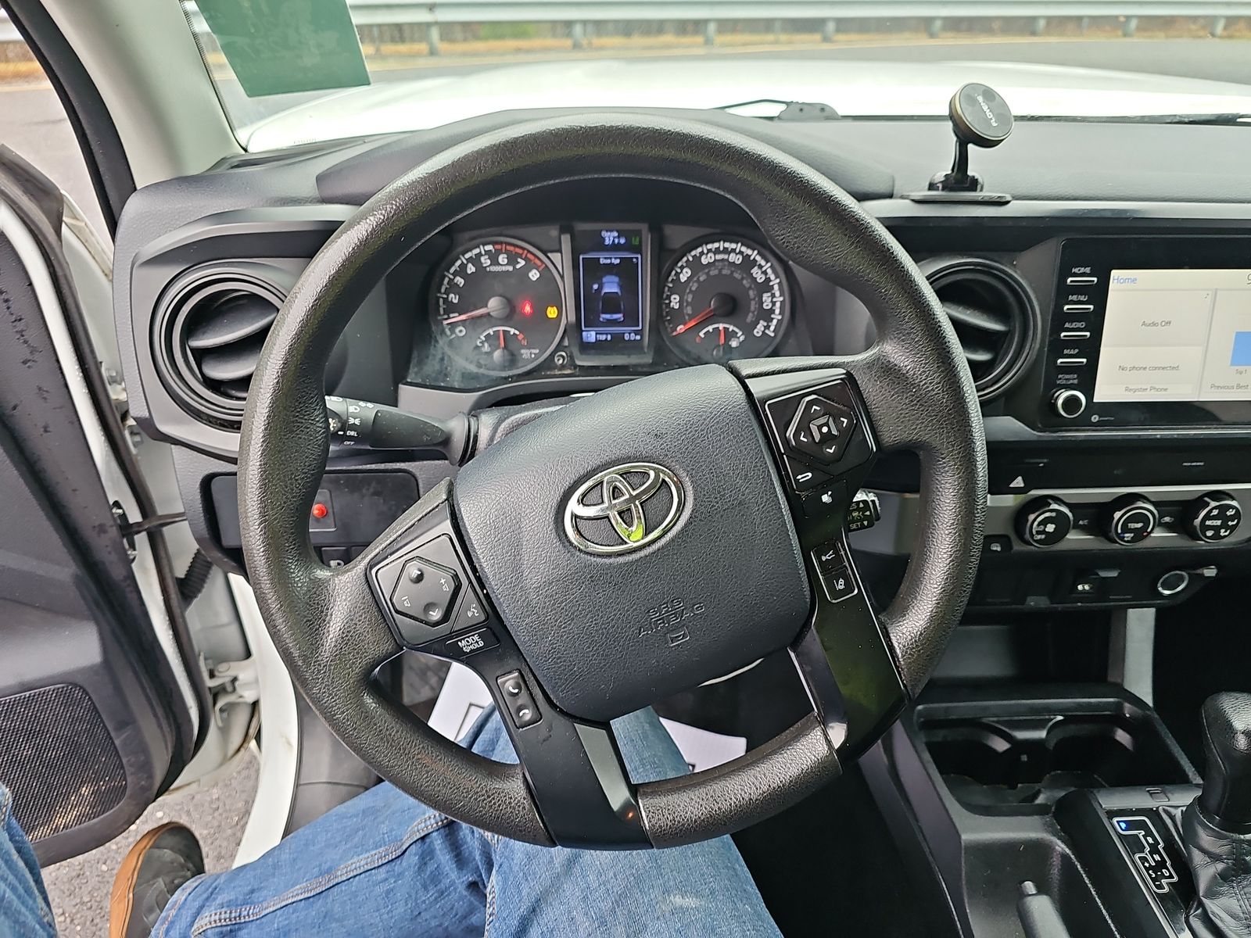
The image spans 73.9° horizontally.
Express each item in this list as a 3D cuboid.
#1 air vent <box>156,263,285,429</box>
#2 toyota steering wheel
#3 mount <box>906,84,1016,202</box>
[{"bbox_3d":[-0.248,-0.081,0.541,0.100,0.100,0.045,-3,13,-7],"label":"air vent"},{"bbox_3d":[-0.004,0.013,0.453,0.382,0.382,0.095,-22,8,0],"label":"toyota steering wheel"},{"bbox_3d":[0.225,-0.217,0.556,0.068,0.072,0.052,-7,32,-13],"label":"mount"}]

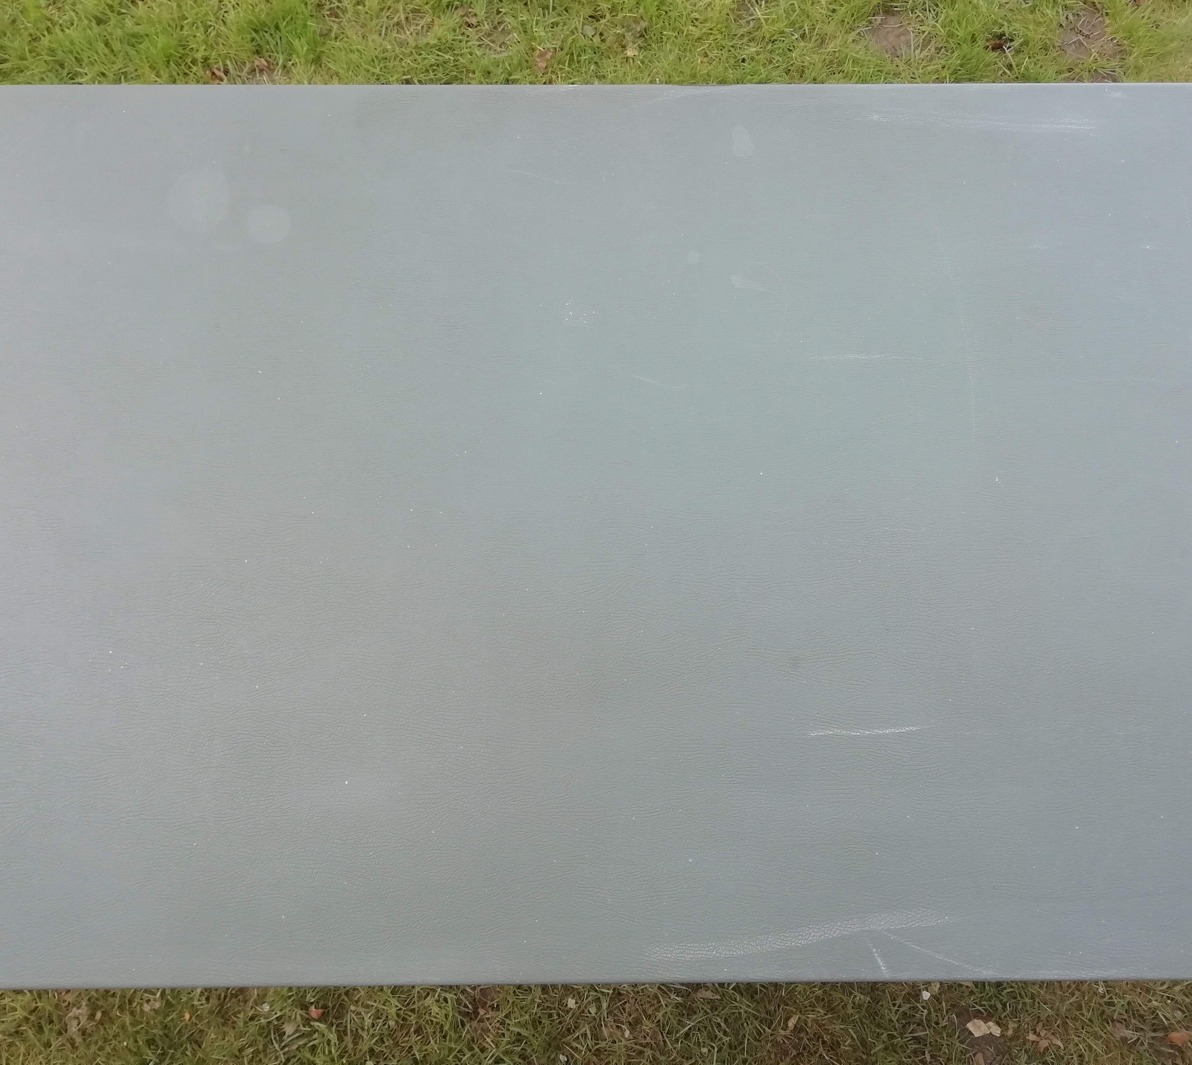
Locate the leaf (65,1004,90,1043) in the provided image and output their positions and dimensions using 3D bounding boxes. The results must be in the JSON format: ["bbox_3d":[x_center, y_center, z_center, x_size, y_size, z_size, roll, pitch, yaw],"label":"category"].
[{"bbox_3d":[-0.649,0.616,1.336,0.028,0.014,0.045,8,84,1],"label":"leaf"}]

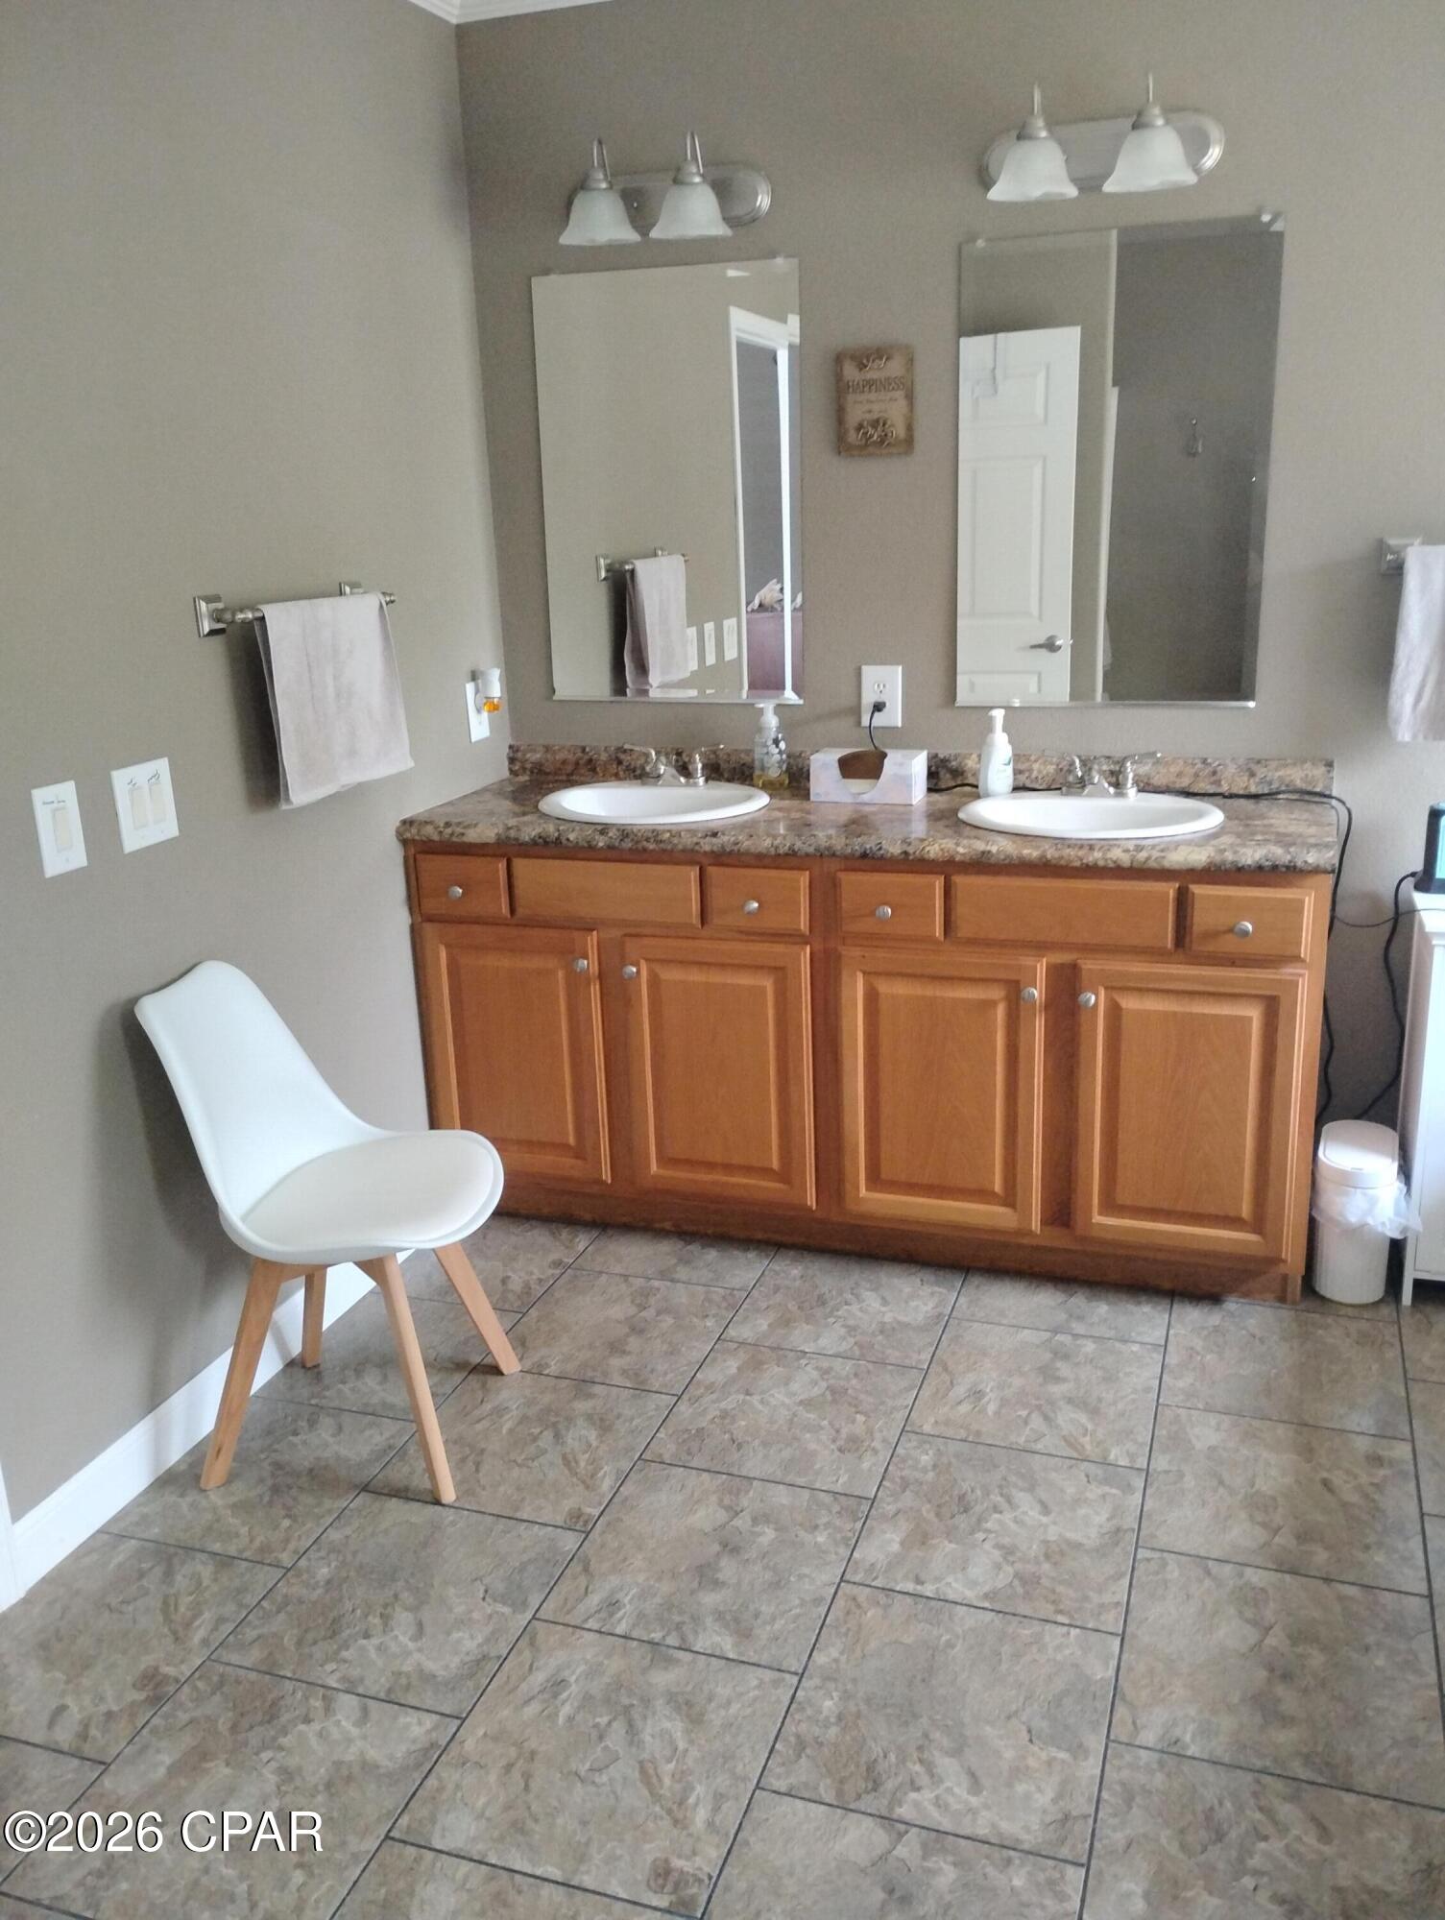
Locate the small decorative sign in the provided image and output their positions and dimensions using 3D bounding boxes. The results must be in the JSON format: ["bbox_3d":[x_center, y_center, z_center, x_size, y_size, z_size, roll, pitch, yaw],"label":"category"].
[{"bbox_3d":[0.319,-1.157,3.222,0.160,0.210,0.018,3,17,19],"label":"small decorative sign"}]

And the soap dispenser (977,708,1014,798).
[{"bbox_3d":[0.581,-0.441,3.301,0.074,0.188,0.068,-2,16,1],"label":"soap dispenser"}]

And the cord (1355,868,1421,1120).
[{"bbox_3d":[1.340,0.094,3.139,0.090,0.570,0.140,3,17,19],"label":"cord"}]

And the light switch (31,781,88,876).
[{"bbox_3d":[-1.008,-0.199,2.365,0.010,0.133,0.089,3,17,19],"label":"light switch"}]

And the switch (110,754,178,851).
[{"bbox_3d":[-0.942,-0.253,2.544,0.010,0.133,0.138,3,17,19],"label":"switch"}]

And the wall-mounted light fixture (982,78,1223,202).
[{"bbox_3d":[0.693,-1.529,2.890,0.460,0.192,0.200,3,17,19],"label":"wall-mounted light fixture"}]

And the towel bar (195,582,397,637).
[{"bbox_3d":[-0.766,-0.650,2.867,0.085,0.070,0.527,3,17,19],"label":"towel bar"}]

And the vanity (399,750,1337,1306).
[{"bbox_3d":[0.291,0.100,3.332,1.841,1.012,0.537,3,17,19],"label":"vanity"}]

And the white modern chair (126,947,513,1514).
[{"bbox_3d":[-0.633,0.427,2.652,0.515,0.840,0.475,0,16,8],"label":"white modern chair"}]

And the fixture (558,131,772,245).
[{"bbox_3d":[-0.150,-1.562,3.154,0.450,0.225,0.225,3,17,19],"label":"fixture"}]

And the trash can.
[{"bbox_3d":[1.236,0.490,3.035,0.160,0.287,0.250,3,17,19],"label":"trash can"}]

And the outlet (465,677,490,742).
[{"bbox_3d":[-0.556,-0.569,3.552,0.011,0.131,0.087,3,17,19],"label":"outlet"}]

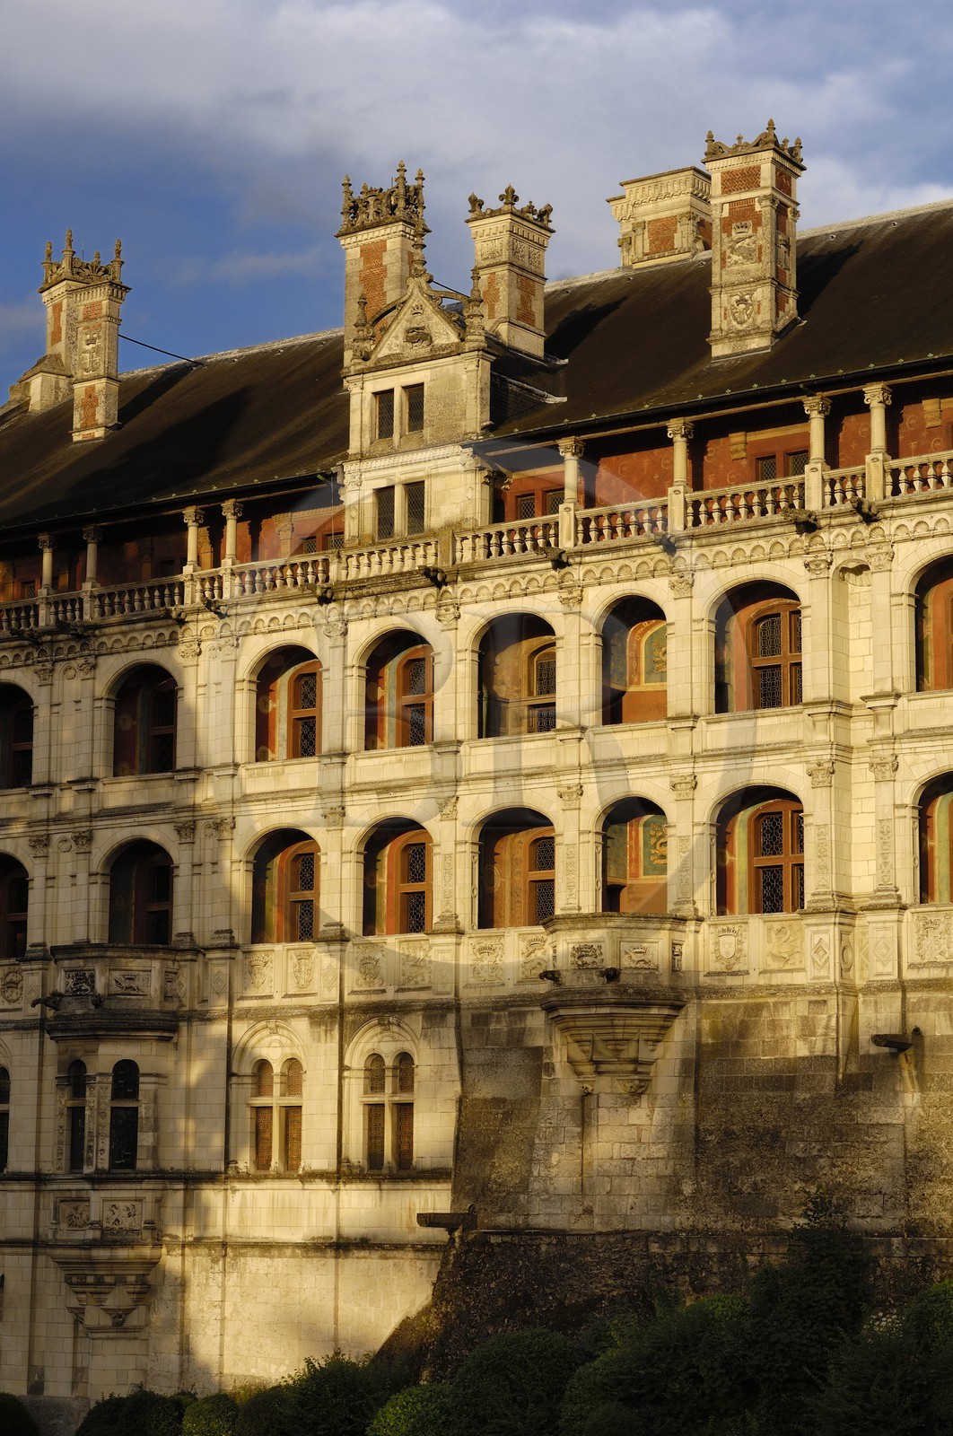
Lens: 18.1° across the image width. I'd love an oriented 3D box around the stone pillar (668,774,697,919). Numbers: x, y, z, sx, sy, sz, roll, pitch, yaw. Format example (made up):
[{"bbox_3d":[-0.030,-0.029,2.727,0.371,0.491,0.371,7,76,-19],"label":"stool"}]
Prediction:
[{"bbox_3d":[4.982,3.110,72.335,0.600,3.478,0.350,-7,-12,36],"label":"stone pillar"}]

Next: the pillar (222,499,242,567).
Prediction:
[{"bbox_3d":[-6.799,-5.146,83.076,0.390,1.759,0.390,-7,-12,35],"label":"pillar"}]

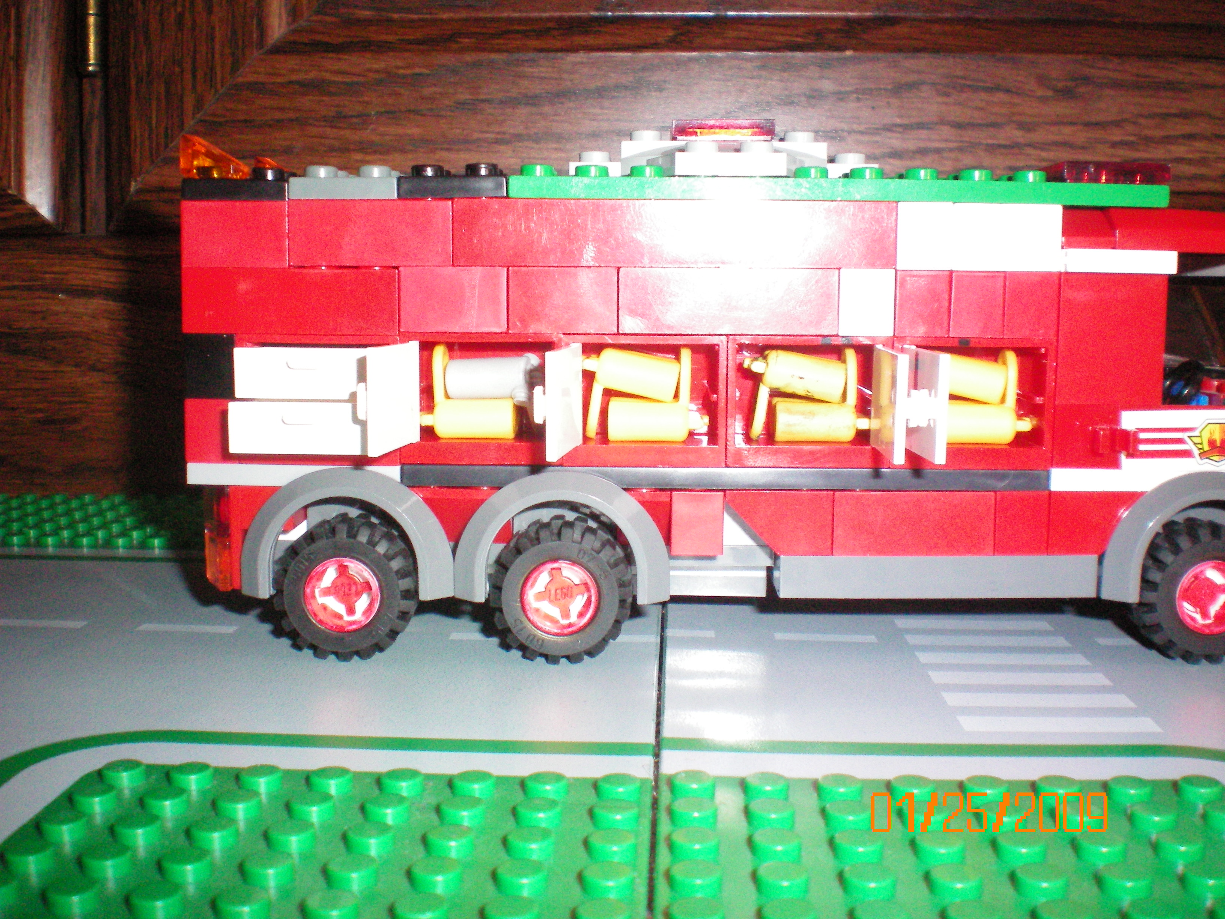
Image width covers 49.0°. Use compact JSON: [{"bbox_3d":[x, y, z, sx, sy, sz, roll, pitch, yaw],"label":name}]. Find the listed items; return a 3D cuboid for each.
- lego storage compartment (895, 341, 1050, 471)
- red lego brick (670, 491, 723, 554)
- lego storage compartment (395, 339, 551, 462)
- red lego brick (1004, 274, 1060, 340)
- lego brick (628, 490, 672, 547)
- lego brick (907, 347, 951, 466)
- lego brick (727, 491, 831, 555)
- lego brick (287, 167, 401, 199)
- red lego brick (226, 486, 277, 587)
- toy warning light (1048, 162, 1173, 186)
[{"bbox_3d":[0.053,-0.009,0.204,0.024,0.019,0.016,0,7,1],"label":"lego storage compartment"},{"bbox_3d":[0.013,0.009,0.201,0.008,0.010,0.008,1,7,1],"label":"red lego brick"},{"bbox_3d":[-0.019,-0.010,0.203,0.024,0.019,0.016,1,7,1],"label":"lego storage compartment"},{"bbox_3d":[0.061,-0.023,0.198,0.008,0.010,0.008,0,7,1],"label":"red lego brick"},{"bbox_3d":[0.005,0.007,0.209,0.008,0.010,0.008,1,7,1],"label":"lego brick"},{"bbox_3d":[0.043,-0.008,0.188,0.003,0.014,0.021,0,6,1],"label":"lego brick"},{"bbox_3d":[0.025,0.009,0.201,0.016,0.010,0.008,1,7,1],"label":"lego brick"},{"bbox_3d":[-0.039,-0.041,0.206,0.016,0.005,0.023,0,6,1],"label":"lego brick"},{"bbox_3d":[-0.053,0.011,0.204,0.008,0.016,0.008,0,7,1],"label":"red lego brick"},{"bbox_3d":[0.073,-0.042,0.199,0.016,0.003,0.013,0,6,1],"label":"toy warning light"}]

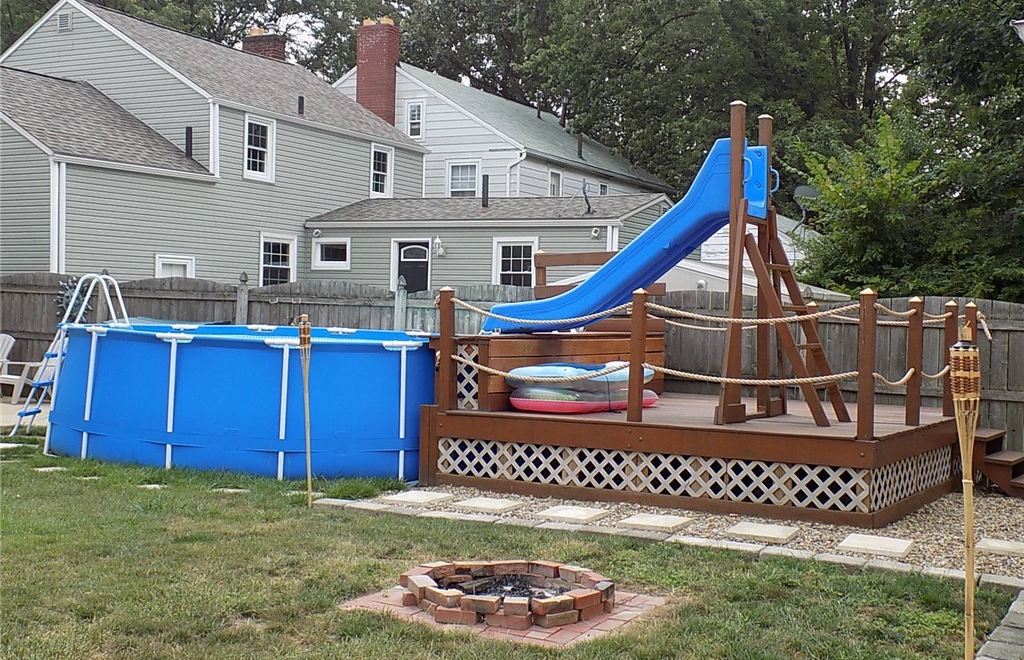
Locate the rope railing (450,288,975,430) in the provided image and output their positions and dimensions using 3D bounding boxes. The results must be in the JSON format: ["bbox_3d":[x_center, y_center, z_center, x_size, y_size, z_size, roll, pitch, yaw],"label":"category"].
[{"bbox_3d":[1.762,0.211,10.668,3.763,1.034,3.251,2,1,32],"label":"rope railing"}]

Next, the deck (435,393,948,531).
[{"bbox_3d":[1.901,1.044,11.013,3.861,0.626,3.989,2,1,32],"label":"deck"}]

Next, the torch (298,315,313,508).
[{"bbox_3d":[-1.525,0.603,8.970,0.090,1.440,0.090,-2,1,-10],"label":"torch"}]

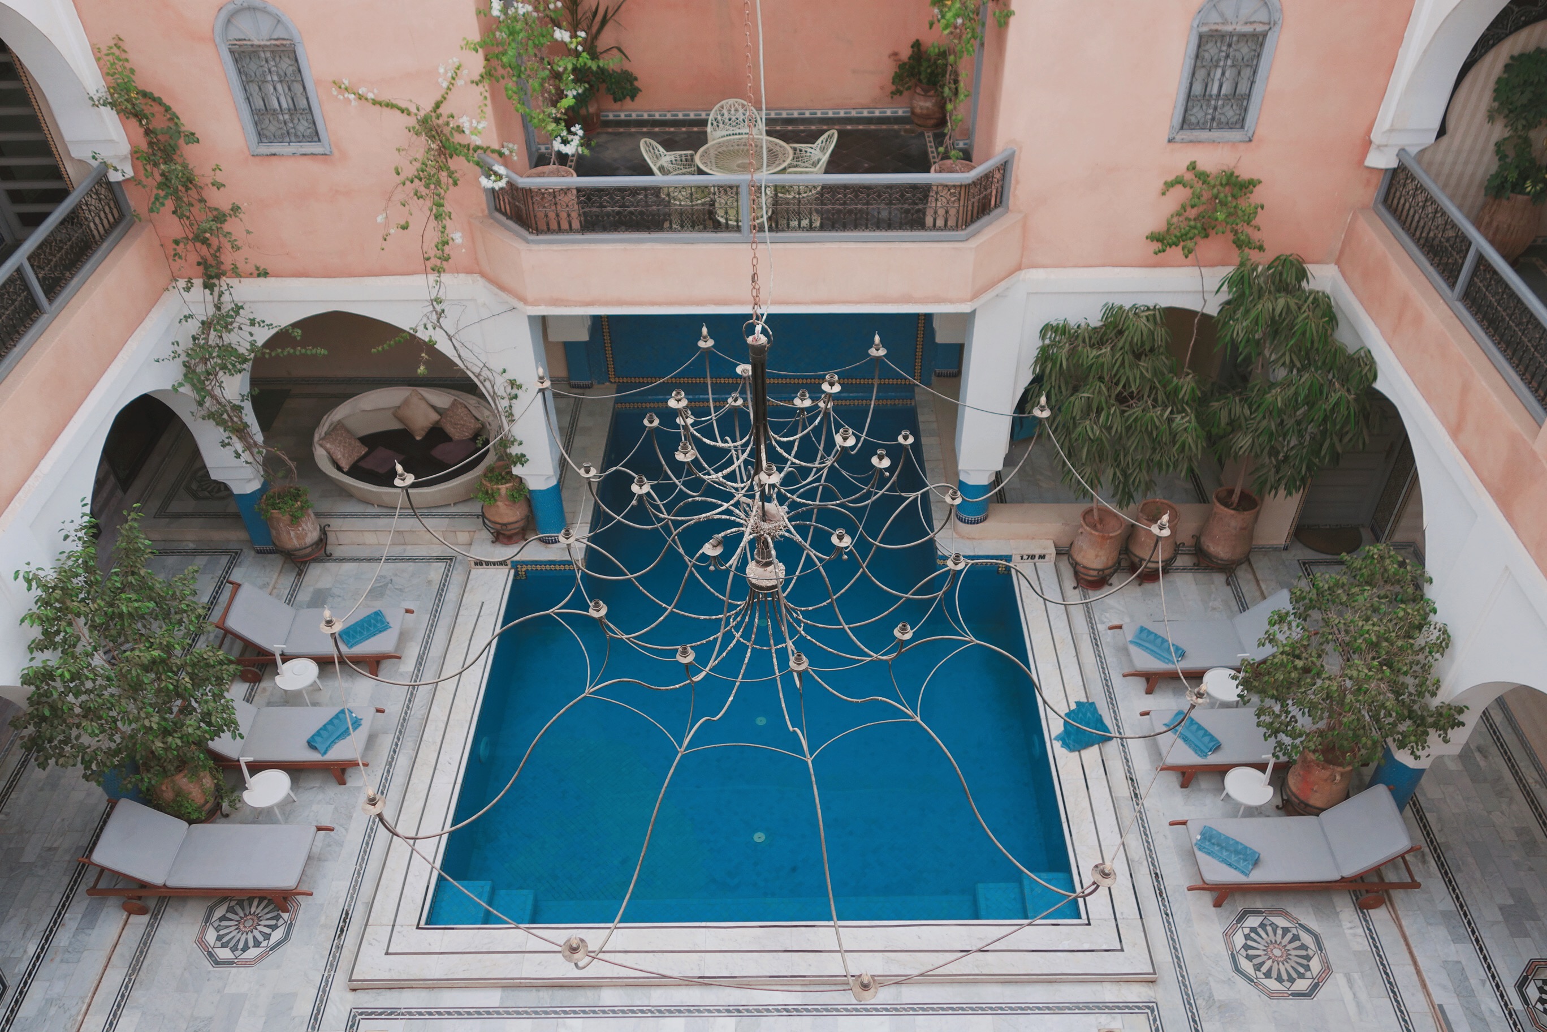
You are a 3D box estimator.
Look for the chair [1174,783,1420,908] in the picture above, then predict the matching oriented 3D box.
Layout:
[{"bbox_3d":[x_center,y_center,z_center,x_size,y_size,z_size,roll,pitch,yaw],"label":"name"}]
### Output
[{"bbox_3d":[4.488,2.839,10.318,1.980,0.850,0.680,-1,41,1],"label":"chair"}]

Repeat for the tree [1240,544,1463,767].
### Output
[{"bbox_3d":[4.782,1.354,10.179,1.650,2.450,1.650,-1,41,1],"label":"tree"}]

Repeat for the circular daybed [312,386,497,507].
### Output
[{"bbox_3d":[-4.508,-0.889,14.988,2.280,0.640,2.000,-8,41,-7],"label":"circular daybed"}]

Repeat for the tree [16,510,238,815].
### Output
[{"bbox_3d":[-5.346,1.450,10.317,1.550,3.250,1.550,-1,41,1],"label":"tree"}]

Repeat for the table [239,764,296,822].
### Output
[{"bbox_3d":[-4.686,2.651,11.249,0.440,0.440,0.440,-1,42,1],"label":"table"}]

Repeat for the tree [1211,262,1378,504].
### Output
[{"bbox_3d":[4.848,-1.074,11.653,1.550,3.050,1.400,-1,42,1],"label":"tree"}]

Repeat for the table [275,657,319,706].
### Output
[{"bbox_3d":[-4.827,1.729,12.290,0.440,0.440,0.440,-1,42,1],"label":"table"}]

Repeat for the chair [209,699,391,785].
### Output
[{"bbox_3d":[-4.780,2.047,11.455,1.980,0.820,0.680,-1,41,1],"label":"chair"}]

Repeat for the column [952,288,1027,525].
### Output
[{"bbox_3d":[2.268,-1.171,12.997,0.490,2.980,0.460,-1,41,1],"label":"column"}]

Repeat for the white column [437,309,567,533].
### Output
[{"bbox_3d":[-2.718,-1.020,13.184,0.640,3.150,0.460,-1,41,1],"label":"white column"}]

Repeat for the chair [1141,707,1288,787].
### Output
[{"bbox_3d":[4.594,2.044,11.460,1.990,0.860,0.680,-1,41,1],"label":"chair"}]

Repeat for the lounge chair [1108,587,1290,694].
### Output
[{"bbox_3d":[4.498,1.278,12.196,2.000,0.820,0.670,-1,42,1],"label":"lounge chair"}]

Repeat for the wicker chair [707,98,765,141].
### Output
[{"bbox_3d":[-0.333,-3.567,11.795,0.580,0.850,0.600,-5,42,-4],"label":"wicker chair"}]

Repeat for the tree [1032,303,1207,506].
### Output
[{"bbox_3d":[3.522,-0.987,12.162,1.720,2.480,1.550,-1,41,1],"label":"tree"}]

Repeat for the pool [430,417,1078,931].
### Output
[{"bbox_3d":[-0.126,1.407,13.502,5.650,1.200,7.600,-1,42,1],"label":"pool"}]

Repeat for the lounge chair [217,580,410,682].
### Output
[{"bbox_3d":[-4.790,1.153,12.467,1.980,0.820,0.680,-1,41,1],"label":"lounge chair"}]

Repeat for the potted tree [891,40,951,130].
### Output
[{"bbox_3d":[1.590,-4.551,12.700,0.700,0.930,0.600,-1,41,1],"label":"potted tree"}]

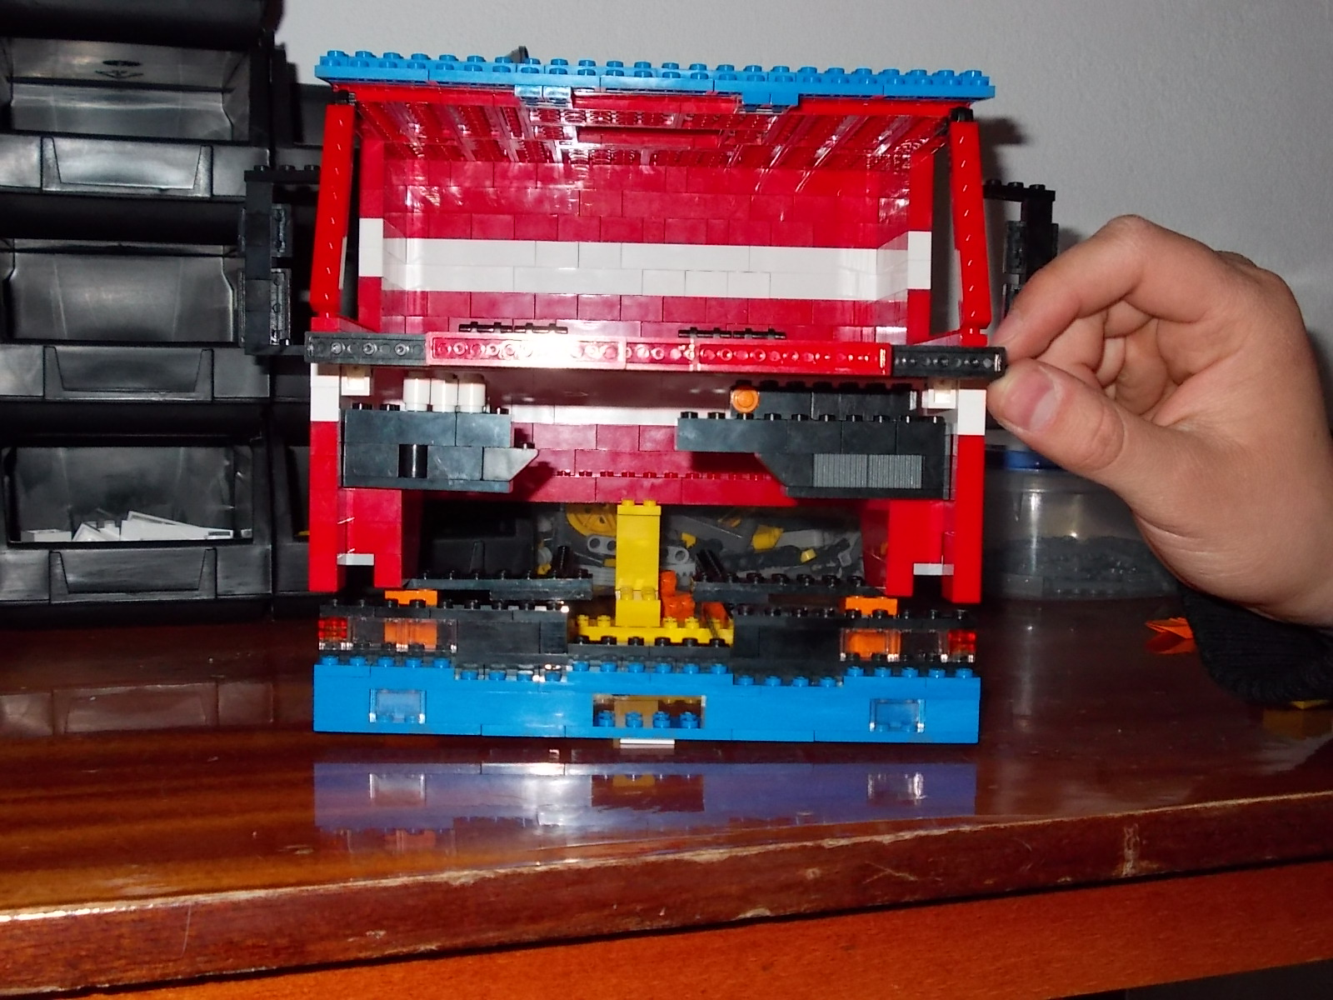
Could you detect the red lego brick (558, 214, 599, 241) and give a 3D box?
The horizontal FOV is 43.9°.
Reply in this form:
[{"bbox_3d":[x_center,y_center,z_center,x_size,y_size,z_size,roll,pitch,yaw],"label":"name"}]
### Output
[{"bbox_3d":[-0.033,-0.102,0.621,0.016,0.010,0.008,1,3,-2],"label":"red lego brick"}]

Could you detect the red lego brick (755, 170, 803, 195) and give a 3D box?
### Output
[{"bbox_3d":[0.042,-0.119,0.623,0.018,0.010,0.008,1,3,-2],"label":"red lego brick"}]

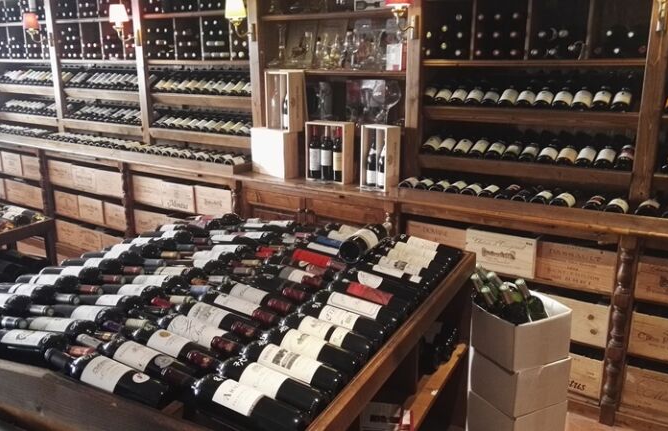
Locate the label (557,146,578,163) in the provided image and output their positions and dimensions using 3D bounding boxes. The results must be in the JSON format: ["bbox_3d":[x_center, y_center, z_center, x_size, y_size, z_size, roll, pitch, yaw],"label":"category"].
[{"bbox_3d":[1.148,-0.293,2.798,0.078,0.035,0.093,9,40,31],"label":"label"}]

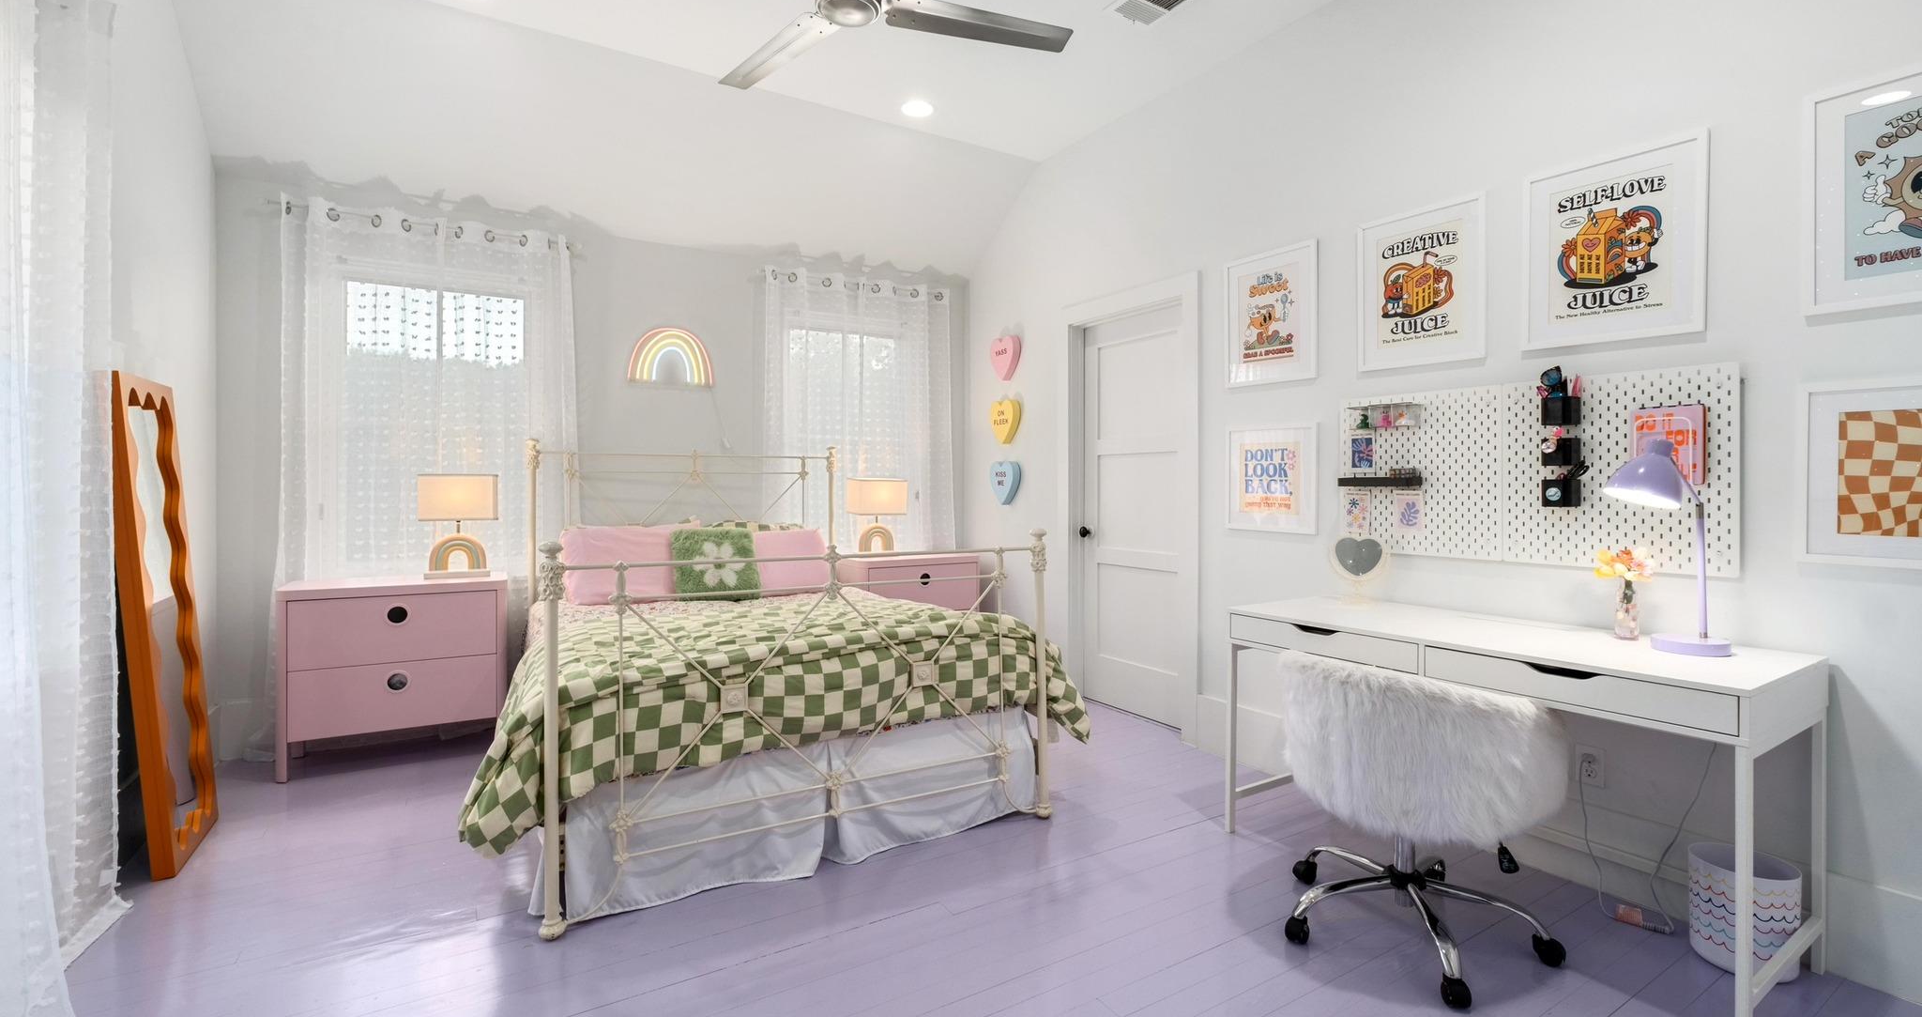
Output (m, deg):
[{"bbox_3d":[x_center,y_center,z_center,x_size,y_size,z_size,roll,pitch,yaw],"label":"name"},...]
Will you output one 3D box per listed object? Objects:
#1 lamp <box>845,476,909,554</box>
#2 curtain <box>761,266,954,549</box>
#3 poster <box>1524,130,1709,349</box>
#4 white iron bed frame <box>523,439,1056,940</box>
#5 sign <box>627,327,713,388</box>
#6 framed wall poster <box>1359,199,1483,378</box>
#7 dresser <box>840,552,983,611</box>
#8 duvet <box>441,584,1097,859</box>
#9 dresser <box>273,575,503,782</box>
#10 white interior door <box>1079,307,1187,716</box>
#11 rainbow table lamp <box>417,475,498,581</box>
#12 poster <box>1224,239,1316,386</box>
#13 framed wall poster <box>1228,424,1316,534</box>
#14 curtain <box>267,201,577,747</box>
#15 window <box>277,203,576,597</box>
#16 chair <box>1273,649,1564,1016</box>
[{"bbox_3d":[-0.505,0.061,4.825,0.325,0.475,0.160,-1,1,-32],"label":"lamp"},{"bbox_3d":[-0.600,-0.164,4.945,1.281,2.420,0.130,0,1,-32],"label":"curtain"},{"bbox_3d":[1.880,-0.750,2.320,0.030,0.533,0.435,-1,1,-32],"label":"poster"},{"bbox_3d":[-0.911,0.386,3.407,1.646,1.444,2.220,-1,1,-29],"label":"white iron bed frame"},{"bbox_3d":[-1.562,-0.822,4.323,0.445,0.315,0.030,-1,1,-32],"label":"sign"},{"bbox_3d":[1.576,-0.754,2.749,0.025,0.528,0.427,-1,1,-32],"label":"framed wall poster"},{"bbox_3d":[-0.310,0.690,4.895,0.800,0.760,0.400,-1,1,-32],"label":"dresser"},{"bbox_3d":[-0.735,0.636,3.120,2.020,0.500,1.420,-1,1,-30],"label":"duvet"},{"bbox_3d":[-2.480,0.713,3.559,0.800,0.760,0.400,-1,1,-32],"label":"dresser"},{"bbox_3d":[0.924,0.043,4.143,0.045,2.065,0.800,-1,1,-32],"label":"white interior door"},{"bbox_3d":[-2.306,0.086,3.691,0.290,0.475,0.165,0,1,-25],"label":"rainbow table lamp"},{"bbox_3d":[1.262,-0.769,3.252,0.025,0.526,0.423,-1,1,-32],"label":"poster"},{"bbox_3d":[1.266,-0.119,3.259,0.025,0.431,0.427,-1,1,-32],"label":"framed wall poster"},{"bbox_3d":[-2.482,-0.148,3.820,1.204,2.471,0.100,-1,1,-30],"label":"curtain"},{"bbox_3d":[-2.436,-0.475,3.730,1.120,1.700,0.140,-1,1,-32],"label":"window"},{"bbox_3d":[1.190,0.742,2.043,0.620,0.755,0.630,1,1,44],"label":"chair"}]

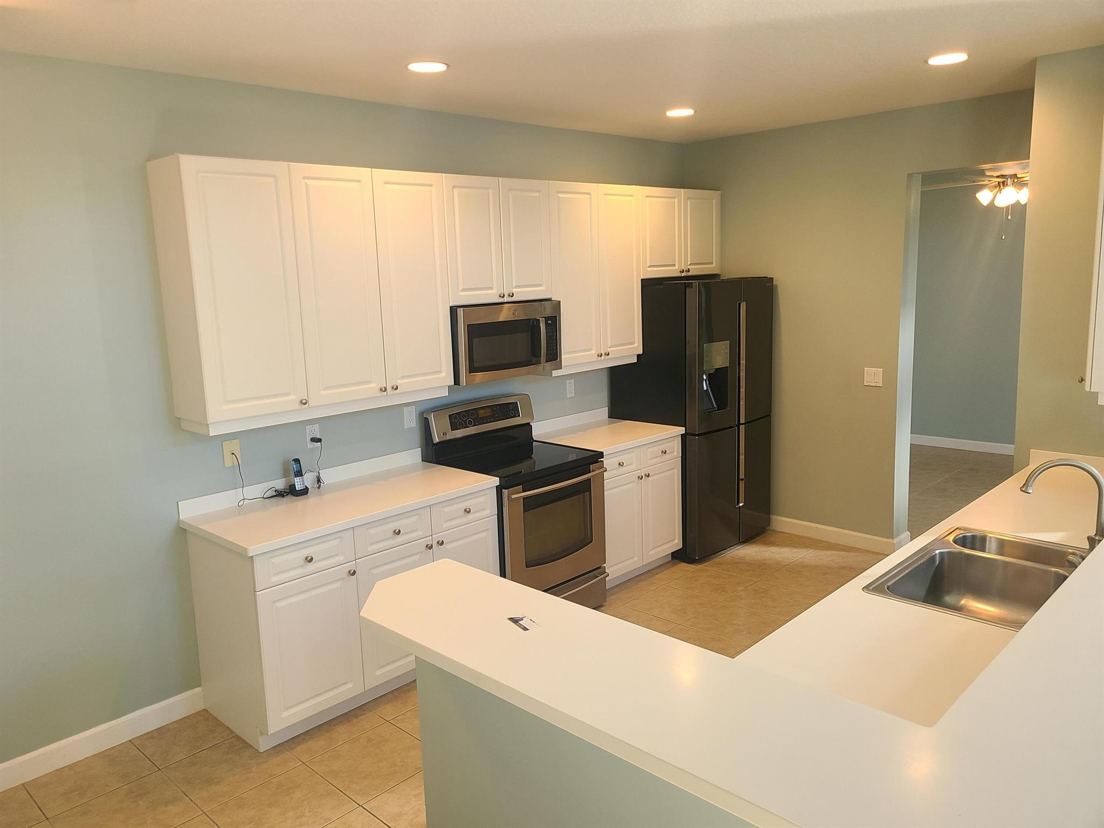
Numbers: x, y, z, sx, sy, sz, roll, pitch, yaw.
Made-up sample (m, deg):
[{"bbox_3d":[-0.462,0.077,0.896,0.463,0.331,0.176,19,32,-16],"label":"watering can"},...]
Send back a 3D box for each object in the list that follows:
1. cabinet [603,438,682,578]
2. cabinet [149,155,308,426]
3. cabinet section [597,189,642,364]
[{"bbox_3d":[0.332,0.584,5.289,0.632,0.877,0.812,8,14,43],"label":"cabinet"},{"bbox_3d":[-1.374,-0.527,3.556,0.323,1.061,0.457,8,14,43],"label":"cabinet"},{"bbox_3d":[0.315,-0.893,5.290,0.332,1.058,0.408,8,14,43],"label":"cabinet section"}]

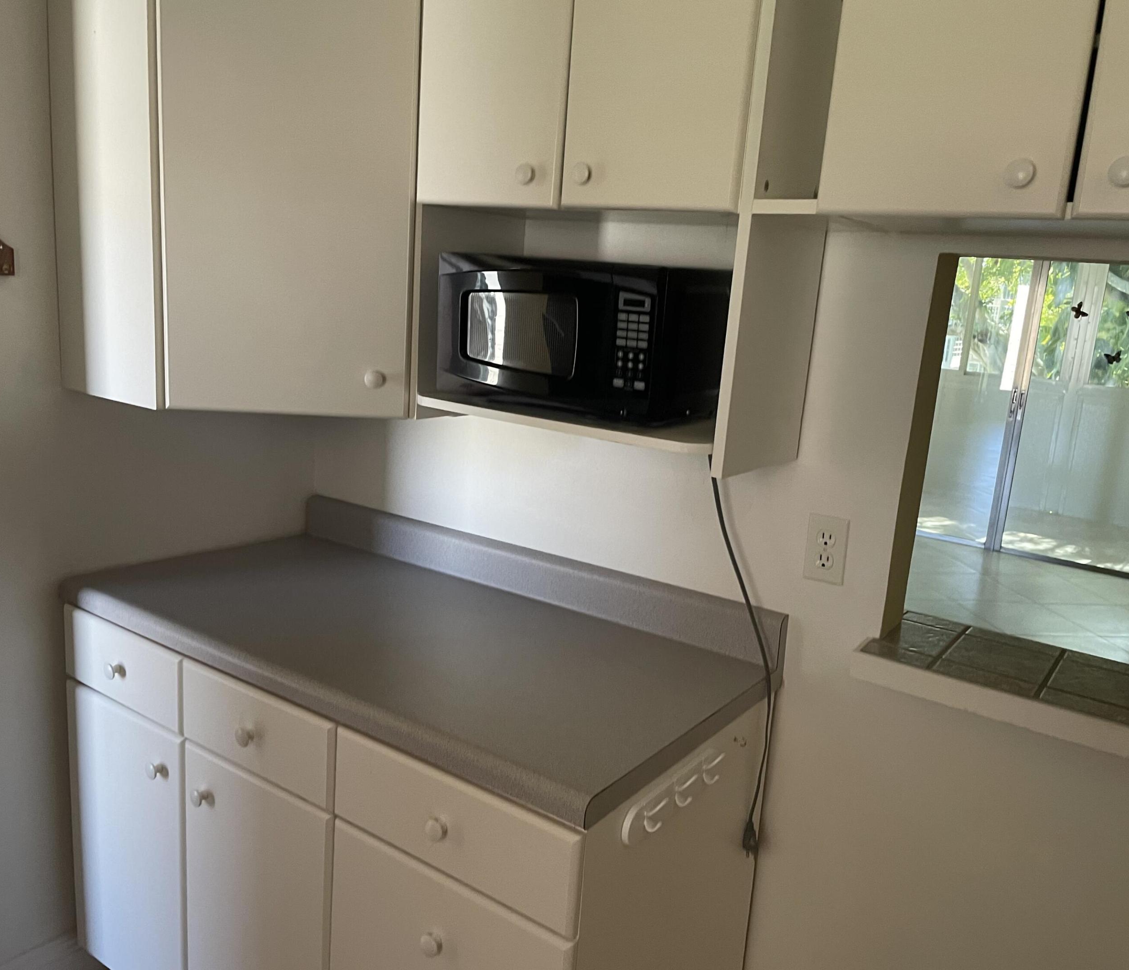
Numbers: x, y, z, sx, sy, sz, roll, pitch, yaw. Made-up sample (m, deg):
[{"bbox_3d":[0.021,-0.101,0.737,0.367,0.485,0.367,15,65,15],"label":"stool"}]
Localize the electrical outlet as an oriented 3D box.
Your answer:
[{"bbox_3d":[0.446,0.111,1.655,0.070,0.115,0.011,12,14,33],"label":"electrical outlet"}]

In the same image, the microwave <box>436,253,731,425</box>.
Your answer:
[{"bbox_3d":[0.045,-0.252,1.676,0.450,0.250,0.325,12,14,33],"label":"microwave"}]

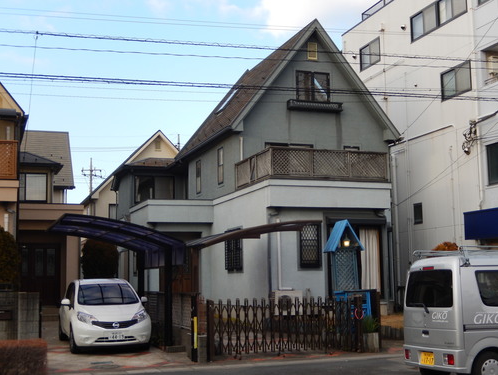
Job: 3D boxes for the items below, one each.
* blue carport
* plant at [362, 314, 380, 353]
[{"bbox_3d":[-3.418,2.295,18.210,2.700,2.890,5.200,1,-7,-18],"label":"blue carport"},{"bbox_3d":[2.538,3.034,15.355,0.330,0.752,0.330,1,-7,-18],"label":"plant"}]

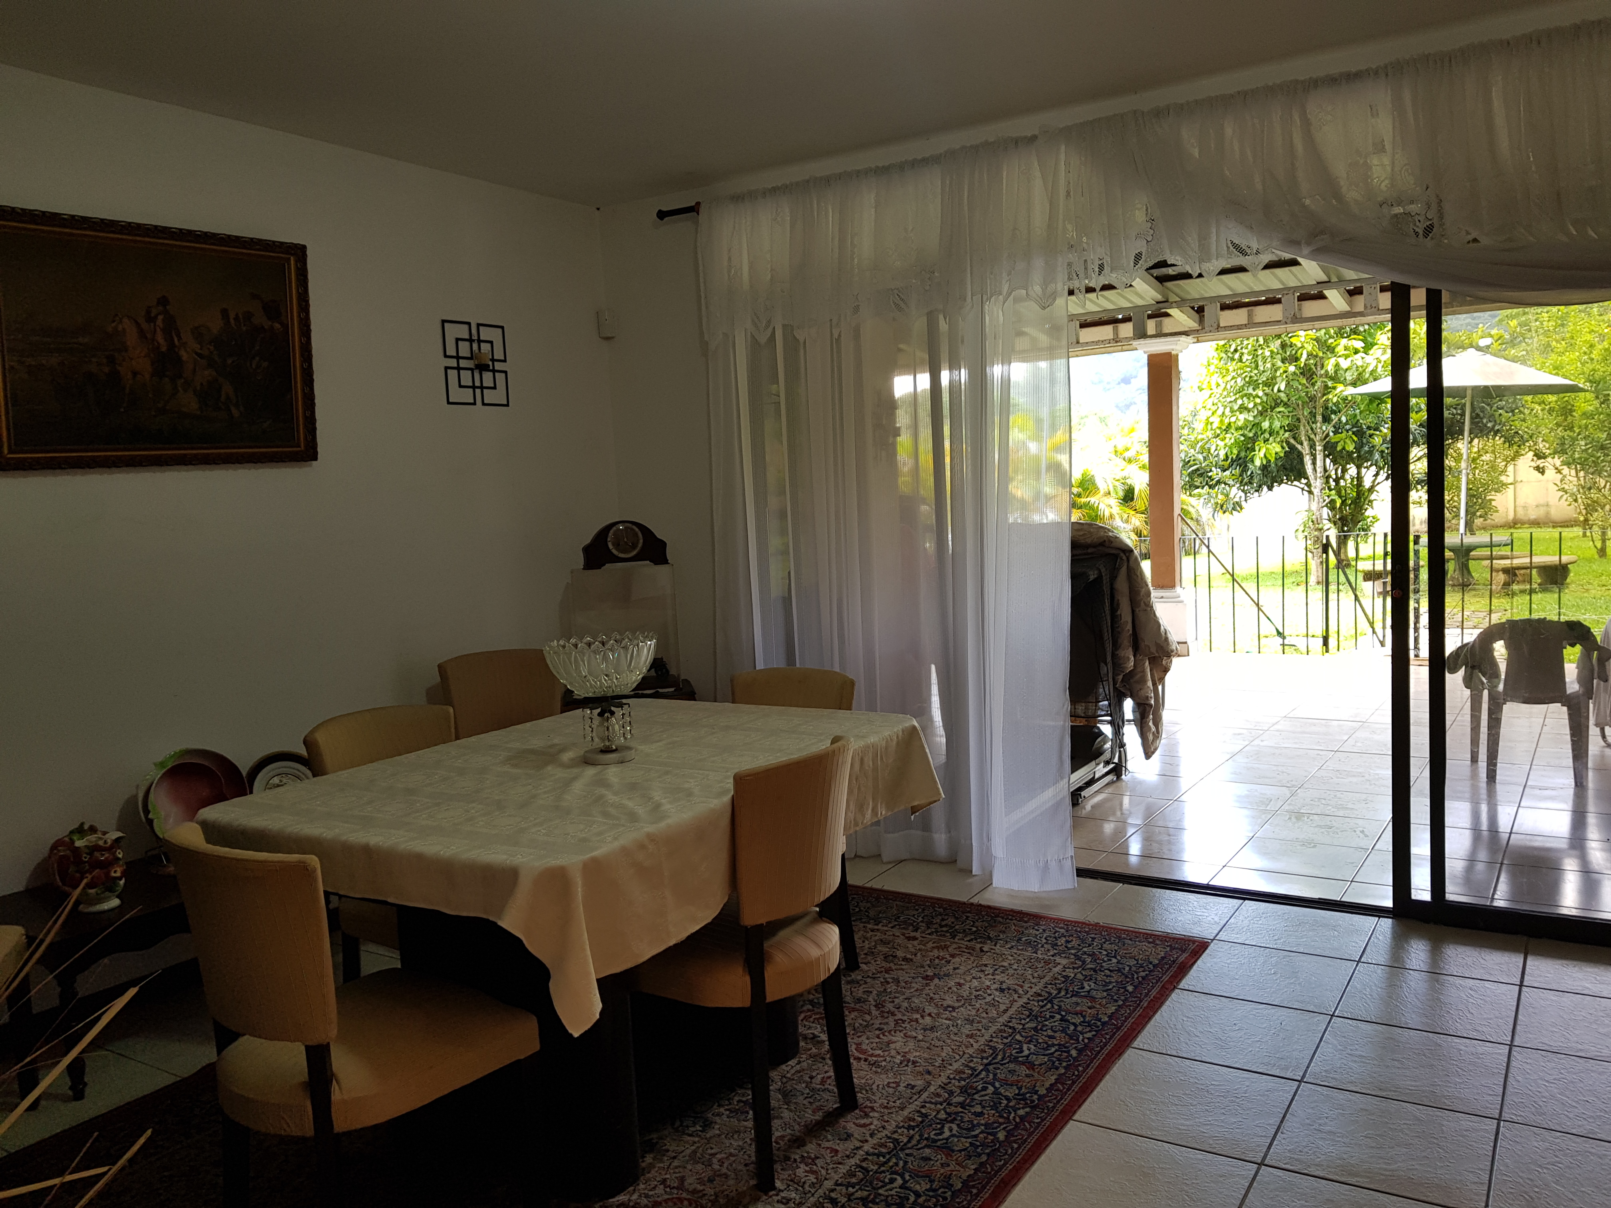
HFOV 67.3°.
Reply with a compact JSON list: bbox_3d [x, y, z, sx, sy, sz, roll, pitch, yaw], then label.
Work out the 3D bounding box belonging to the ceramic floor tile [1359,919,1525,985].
[{"bbox_3d":[1.897,1.027,3.582,0.403,0.010,0.403,0,6,34],"label":"ceramic floor tile"}]

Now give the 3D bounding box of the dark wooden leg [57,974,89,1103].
[{"bbox_3d":[-1.823,1.081,3.006,0.052,0.322,0.052,0,6,33],"label":"dark wooden leg"}]

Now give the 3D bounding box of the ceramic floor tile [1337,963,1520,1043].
[{"bbox_3d":[1.672,1.066,3.242,0.403,0.010,0.403,0,6,34],"label":"ceramic floor tile"}]

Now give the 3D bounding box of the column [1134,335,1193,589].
[{"bbox_3d":[3.080,-1.190,10.372,0.359,2.118,0.359,0,6,34],"label":"column"}]

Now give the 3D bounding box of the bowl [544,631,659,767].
[{"bbox_3d":[-0.495,0.234,3.002,0.281,0.289,0.281,-3,5,0],"label":"bowl"}]

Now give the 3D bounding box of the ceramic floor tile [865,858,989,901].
[{"bbox_3d":[0.481,1.003,4.410,0.418,0.012,0.410,0,6,33],"label":"ceramic floor tile"}]

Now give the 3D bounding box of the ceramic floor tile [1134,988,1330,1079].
[{"bbox_3d":[1.105,1.105,3.128,0.403,0.010,0.403,0,6,34],"label":"ceramic floor tile"}]

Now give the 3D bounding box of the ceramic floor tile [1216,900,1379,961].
[{"bbox_3d":[1.556,1.026,3.809,0.403,0.010,0.403,0,6,34],"label":"ceramic floor tile"}]

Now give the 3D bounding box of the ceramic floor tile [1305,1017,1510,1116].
[{"bbox_3d":[1.447,1.106,2.902,0.403,0.010,0.403,0,6,34],"label":"ceramic floor tile"}]

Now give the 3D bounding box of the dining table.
[{"bbox_3d":[-0.477,0.773,3.012,1.077,0.788,1.467,0,6,33],"label":"dining table"}]

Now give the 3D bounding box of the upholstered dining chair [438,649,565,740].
[{"bbox_3d":[-1.022,0.659,4.446,0.480,0.880,0.540,-6,5,-29],"label":"upholstered dining chair"}]

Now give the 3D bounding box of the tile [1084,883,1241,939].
[{"bbox_3d":[1.214,1.025,4.035,0.403,0.010,0.403,0,6,34],"label":"tile"}]

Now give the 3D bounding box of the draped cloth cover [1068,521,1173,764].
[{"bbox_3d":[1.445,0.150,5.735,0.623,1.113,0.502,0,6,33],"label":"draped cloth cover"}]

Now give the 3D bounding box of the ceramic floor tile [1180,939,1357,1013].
[{"bbox_3d":[1.330,1.065,3.468,0.403,0.010,0.403,0,6,34],"label":"ceramic floor tile"}]

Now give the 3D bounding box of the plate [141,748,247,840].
[{"bbox_3d":[-1.787,0.583,3.556,0.322,0.322,0.080,-8,-7,-45],"label":"plate"}]

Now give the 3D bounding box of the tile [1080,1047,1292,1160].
[{"bbox_3d":[0.862,1.128,2.725,0.402,0.012,0.402,0,6,33],"label":"tile"}]

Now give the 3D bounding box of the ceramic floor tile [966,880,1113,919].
[{"bbox_3d":[0.830,1.004,4.183,0.414,0.012,0.410,0,6,33],"label":"ceramic floor tile"}]

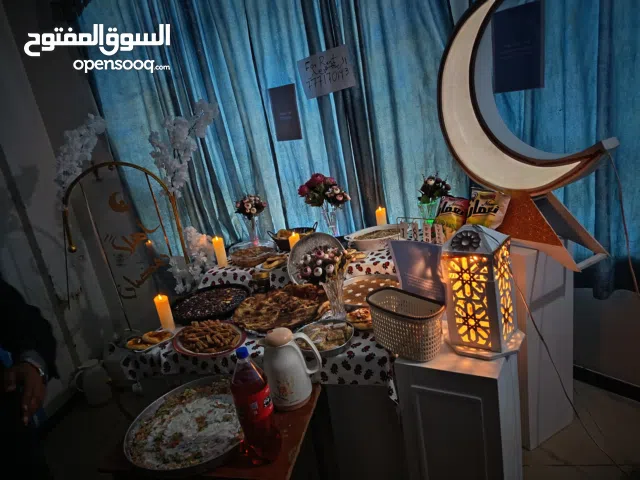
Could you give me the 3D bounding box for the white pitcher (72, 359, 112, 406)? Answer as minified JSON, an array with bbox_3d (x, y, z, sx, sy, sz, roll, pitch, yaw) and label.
[{"bbox_3d":[-1.397,0.880,2.707,0.200,0.250,0.150,-18,17,-32],"label":"white pitcher"}]

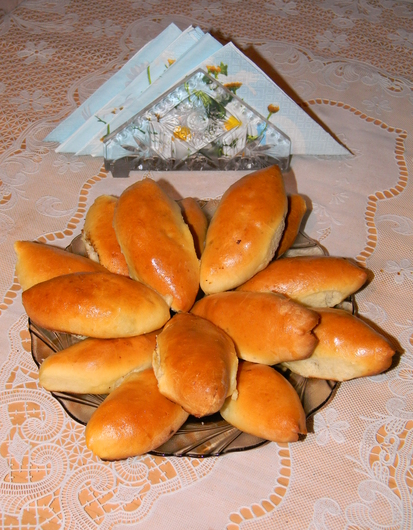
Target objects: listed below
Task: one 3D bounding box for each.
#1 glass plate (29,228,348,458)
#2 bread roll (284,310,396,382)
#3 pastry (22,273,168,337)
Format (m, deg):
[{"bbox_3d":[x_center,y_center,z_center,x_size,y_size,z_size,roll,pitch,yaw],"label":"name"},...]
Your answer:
[{"bbox_3d":[-0.010,0.043,0.571,0.243,0.030,0.243,0,47,0],"label":"glass plate"},{"bbox_3d":[0.082,0.054,0.527,0.102,0.044,0.053,11,47,24],"label":"bread roll"},{"bbox_3d":[-0.076,0.029,0.511,0.103,0.042,0.049,4,46,-16],"label":"pastry"}]

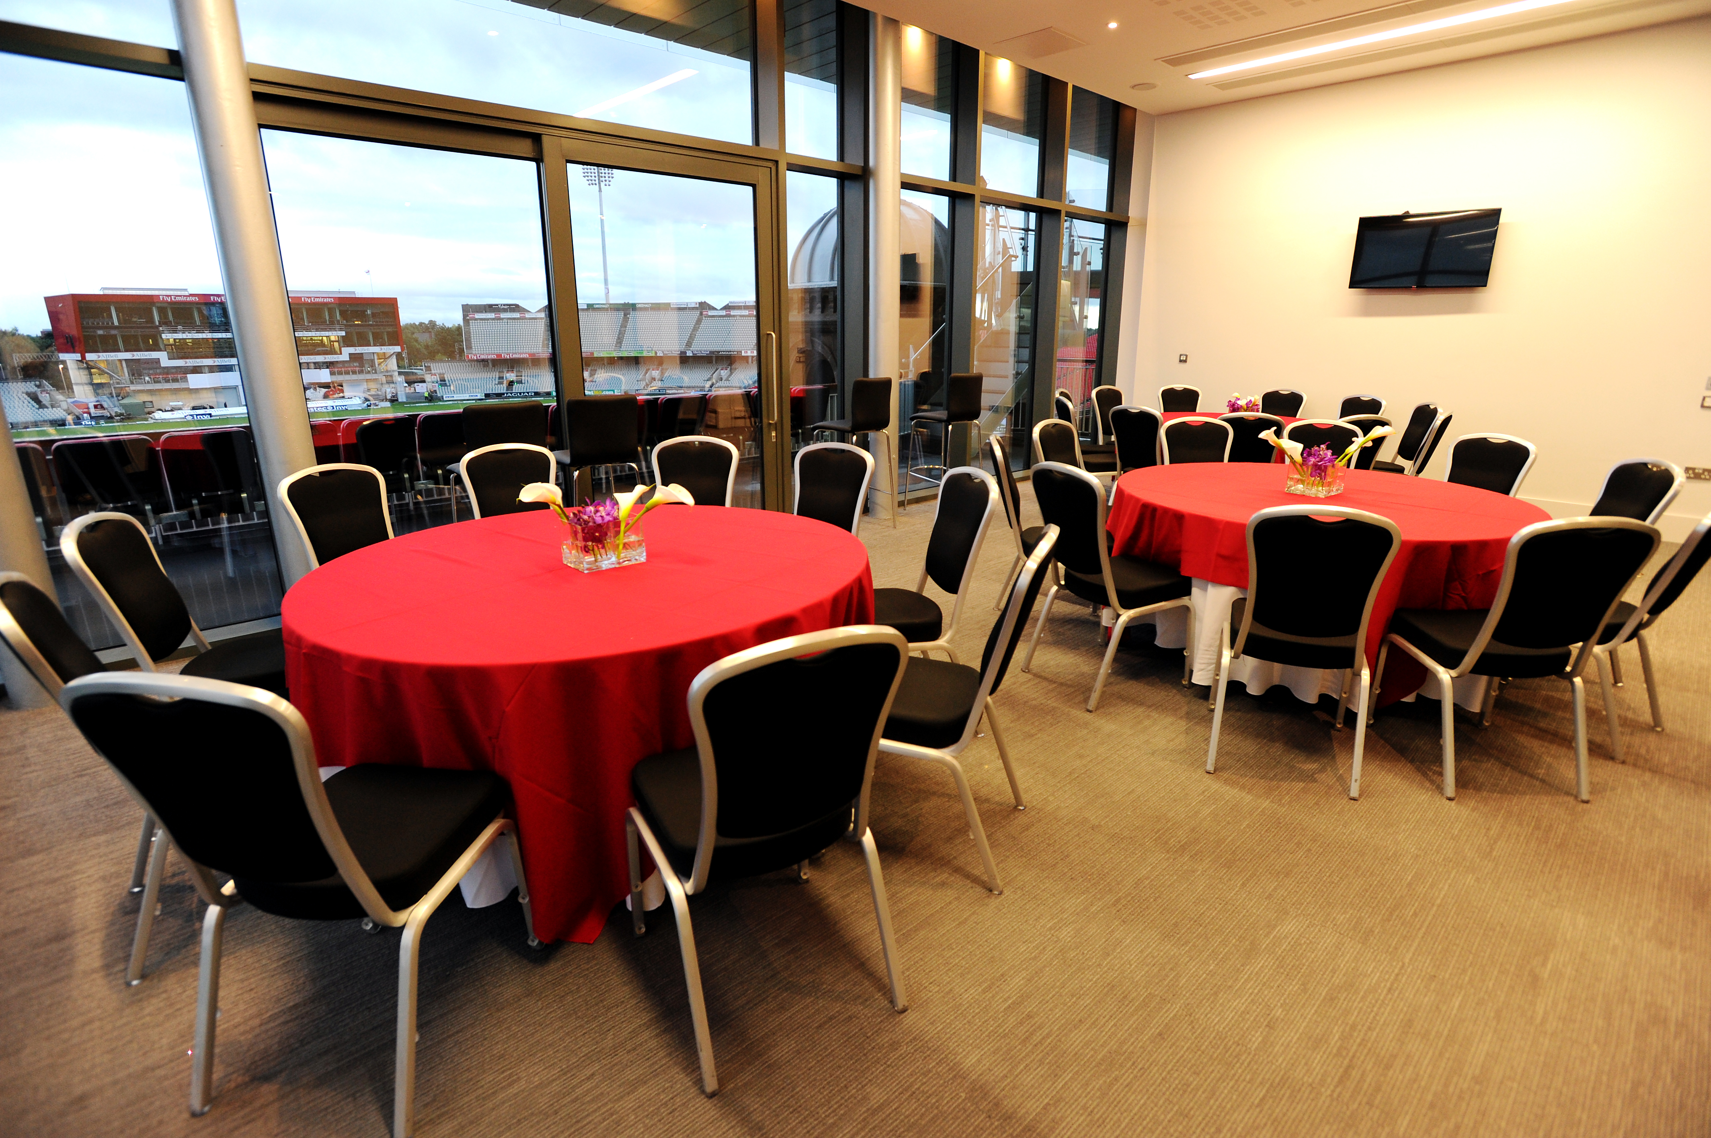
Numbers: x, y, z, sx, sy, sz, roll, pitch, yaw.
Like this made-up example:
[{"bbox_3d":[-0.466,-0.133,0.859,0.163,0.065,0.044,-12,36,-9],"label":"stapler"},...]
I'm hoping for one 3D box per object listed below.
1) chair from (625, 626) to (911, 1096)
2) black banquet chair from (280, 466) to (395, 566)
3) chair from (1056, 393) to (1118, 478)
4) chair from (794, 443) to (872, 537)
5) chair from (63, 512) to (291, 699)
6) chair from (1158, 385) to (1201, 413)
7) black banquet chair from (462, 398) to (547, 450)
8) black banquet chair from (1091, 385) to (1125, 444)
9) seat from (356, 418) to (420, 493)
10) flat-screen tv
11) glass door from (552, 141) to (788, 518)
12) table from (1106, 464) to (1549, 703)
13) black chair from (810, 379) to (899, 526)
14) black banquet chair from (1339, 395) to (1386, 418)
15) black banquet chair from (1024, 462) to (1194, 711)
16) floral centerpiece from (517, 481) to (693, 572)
[{"bbox_3d":[-0.209,0.498,1.753,0.470,0.940,0.560,-9,18,-27],"label":"chair"},{"bbox_3d":[-1.850,0.078,3.198,0.560,0.940,0.470,10,19,30],"label":"black banquet chair"},{"bbox_3d":[1.927,-0.919,6.576,0.560,0.940,0.470,-1,16,-4],"label":"chair"},{"bbox_3d":[-0.205,-0.072,3.704,0.464,0.948,0.570,7,18,23],"label":"chair"},{"bbox_3d":[-2.052,0.249,2.668,0.570,0.948,0.464,-4,17,-12],"label":"chair"},{"bbox_3d":[3.098,-1.222,7.602,0.470,0.940,0.560,1,16,2],"label":"chair"},{"bbox_3d":[-1.791,-0.309,4.139,0.420,1.080,0.470,-14,22,-40],"label":"black banquet chair"},{"bbox_3d":[2.454,-1.176,7.397,0.460,0.930,0.560,-8,18,-24],"label":"black banquet chair"},{"bbox_3d":[-2.842,-0.482,4.994,0.550,0.900,0.470,14,22,40],"label":"seat"},{"bbox_3d":[4.425,-2.490,6.336,0.070,0.540,0.925,-19,25,-41],"label":"flat-screen tv"},{"bbox_3d":[-1.125,-1.338,5.225,1.581,2.436,0.080,-15,22,-40],"label":"glass door"},{"bbox_3d":[1.943,0.037,3.541,1.592,0.755,1.592,-14,22,-40],"label":"table"},{"bbox_3d":[-0.006,-0.846,5.985,0.450,1.100,0.500,-14,22,-40],"label":"black chair"},{"bbox_3d":[4.000,-0.978,6.765,0.560,0.940,0.470,-7,18,-22],"label":"black banquet chair"},{"bbox_3d":[1.088,0.017,3.424,0.570,0.963,0.464,-8,18,-25],"label":"black banquet chair"},{"bbox_3d":[-0.790,-0.147,2.573,0.534,0.257,0.302,-4,17,-11],"label":"floral centerpiece"}]

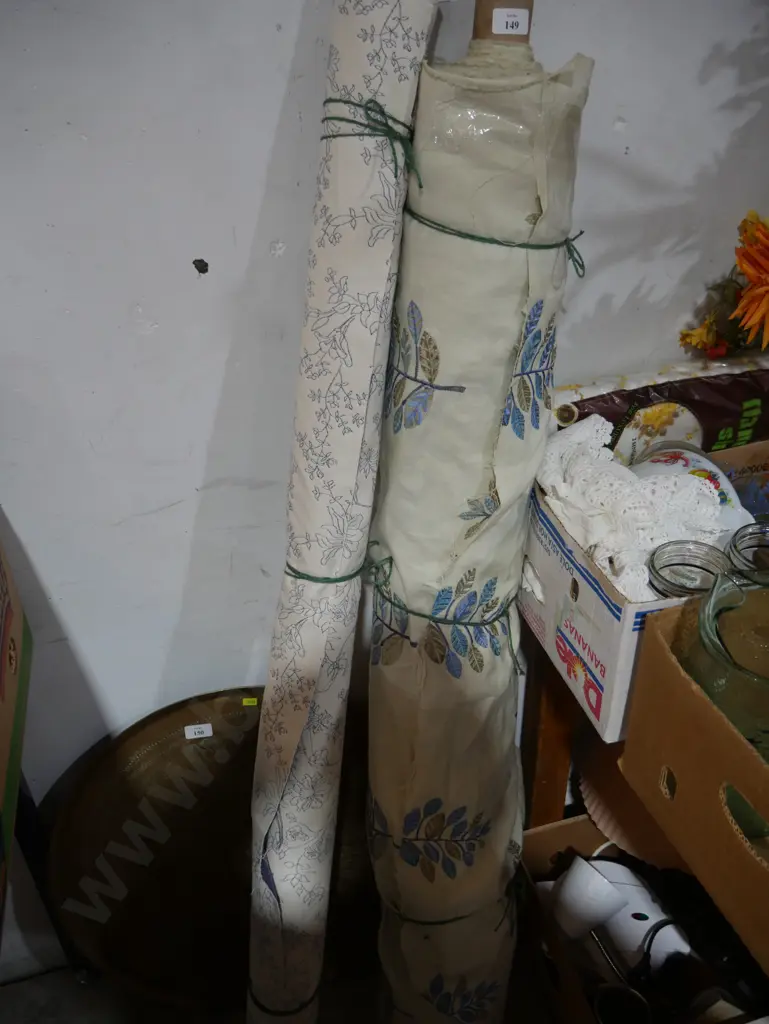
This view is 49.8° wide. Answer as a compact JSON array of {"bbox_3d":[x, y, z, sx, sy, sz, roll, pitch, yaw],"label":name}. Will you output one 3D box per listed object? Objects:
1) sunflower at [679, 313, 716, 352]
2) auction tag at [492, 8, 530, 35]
[{"bbox_3d":[0.408,-0.235,1.080,0.040,0.049,0.049,-23,36,-30],"label":"sunflower"},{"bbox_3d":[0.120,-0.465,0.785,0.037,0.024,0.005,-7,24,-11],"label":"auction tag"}]

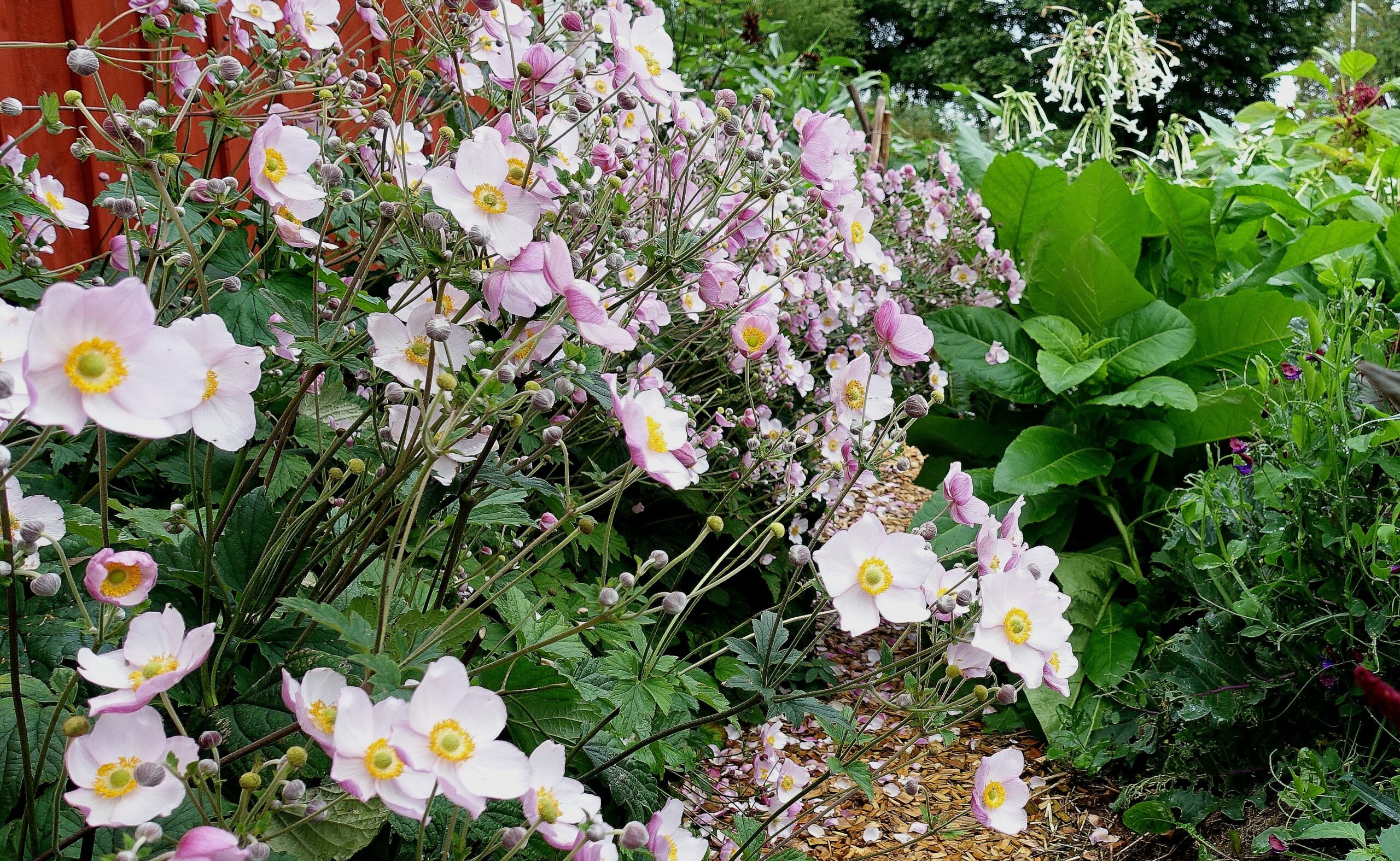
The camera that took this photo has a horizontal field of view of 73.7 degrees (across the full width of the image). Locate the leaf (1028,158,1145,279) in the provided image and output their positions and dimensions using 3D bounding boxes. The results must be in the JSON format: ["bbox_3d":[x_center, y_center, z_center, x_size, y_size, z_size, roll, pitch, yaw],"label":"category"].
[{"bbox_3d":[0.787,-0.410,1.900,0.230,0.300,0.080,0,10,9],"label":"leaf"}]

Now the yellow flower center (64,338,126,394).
[{"bbox_3d":[-0.234,-0.025,0.361,0.021,0.021,0.010,-8,3,-33],"label":"yellow flower center"}]

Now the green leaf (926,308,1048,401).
[{"bbox_3d":[0.615,-0.160,2.000,0.260,0.190,0.050,25,-30,6],"label":"green leaf"}]

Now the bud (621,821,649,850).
[{"bbox_3d":[-0.036,0.221,0.510,0.015,0.015,0.015,-6,0,12],"label":"bud"}]

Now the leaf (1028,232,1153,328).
[{"bbox_3d":[0.887,-0.321,2.100,0.250,0.250,0.060,-3,6,0],"label":"leaf"}]

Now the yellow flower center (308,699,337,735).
[{"bbox_3d":[-0.242,0.184,0.600,0.011,0.024,0.024,-29,-7,35],"label":"yellow flower center"}]

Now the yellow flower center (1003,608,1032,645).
[{"bbox_3d":[0.189,0.117,0.556,0.021,0.021,0.010,-2,-9,-3],"label":"yellow flower center"}]

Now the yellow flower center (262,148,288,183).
[{"bbox_3d":[-0.279,-0.173,0.611,0.010,0.022,0.022,0,9,40],"label":"yellow flower center"}]

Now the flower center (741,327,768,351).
[{"bbox_3d":[0.042,-0.071,0.731,0.021,0.021,0.010,-3,-30,-8],"label":"flower center"}]

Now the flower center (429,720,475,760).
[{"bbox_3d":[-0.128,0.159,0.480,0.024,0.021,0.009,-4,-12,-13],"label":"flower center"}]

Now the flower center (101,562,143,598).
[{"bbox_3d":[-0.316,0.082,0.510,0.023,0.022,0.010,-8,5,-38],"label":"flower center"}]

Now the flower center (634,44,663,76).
[{"bbox_3d":[-0.032,-0.221,0.560,0.010,0.022,0.022,-38,-8,27],"label":"flower center"}]

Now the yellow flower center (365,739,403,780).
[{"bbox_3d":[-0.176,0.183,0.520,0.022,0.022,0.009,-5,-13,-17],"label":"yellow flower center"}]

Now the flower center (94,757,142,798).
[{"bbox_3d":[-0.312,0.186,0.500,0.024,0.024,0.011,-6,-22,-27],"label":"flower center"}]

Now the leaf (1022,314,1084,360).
[{"bbox_3d":[0.742,-0.193,1.950,0.145,0.030,0.085,35,56,6],"label":"leaf"}]

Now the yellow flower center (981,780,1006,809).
[{"bbox_3d":[0.236,0.292,0.750,0.022,0.022,0.009,-5,-11,-19],"label":"yellow flower center"}]

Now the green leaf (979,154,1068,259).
[{"bbox_3d":[0.779,-0.531,2.250,0.200,0.270,0.060,8,-6,6],"label":"green leaf"}]

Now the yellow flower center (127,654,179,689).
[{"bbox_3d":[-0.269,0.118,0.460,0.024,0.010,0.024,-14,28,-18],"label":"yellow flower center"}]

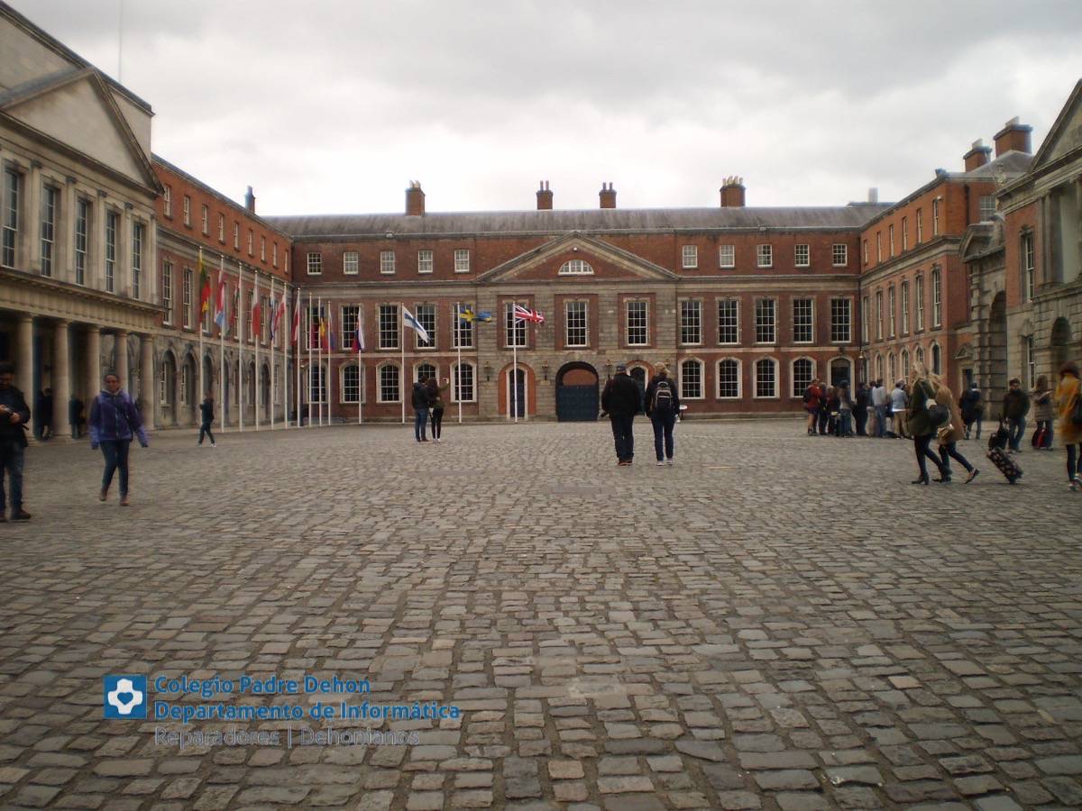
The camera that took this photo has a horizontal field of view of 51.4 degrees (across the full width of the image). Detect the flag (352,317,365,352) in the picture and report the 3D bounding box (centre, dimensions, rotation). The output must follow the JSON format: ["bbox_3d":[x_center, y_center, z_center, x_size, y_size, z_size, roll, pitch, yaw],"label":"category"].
[{"bbox_3d":[-12.169,-4.898,75.000,0.800,2.600,0.400,-1,0,2],"label":"flag"}]

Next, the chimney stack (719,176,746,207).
[{"bbox_3d":[14.388,-16.013,84.500,1.900,2.350,1.700,-1,0,2],"label":"chimney stack"}]

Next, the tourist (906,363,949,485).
[{"bbox_3d":[5.369,0.256,15.600,0.600,1.680,0.500,-1,0,2],"label":"tourist"}]

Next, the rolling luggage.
[{"bbox_3d":[6.679,0.863,16.200,0.240,0.560,0.360,-44,0,0],"label":"rolling luggage"}]

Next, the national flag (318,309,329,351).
[{"bbox_3d":[-13.479,-4.698,69.800,0.650,2.500,0.400,-1,0,2],"label":"national flag"}]

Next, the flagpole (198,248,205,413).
[{"bbox_3d":[-14.349,-2.727,47.600,0.130,8.000,0.130,-1,0,2],"label":"flagpole"}]

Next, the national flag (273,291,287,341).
[{"bbox_3d":[-14.475,-4.975,62.400,0.750,2.550,0.400,-1,0,2],"label":"national flag"}]

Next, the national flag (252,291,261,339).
[{"bbox_3d":[-14.359,-4.597,56.800,0.500,2.350,0.400,-1,0,2],"label":"national flag"}]

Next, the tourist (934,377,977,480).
[{"bbox_3d":[6.062,0.337,16.500,0.700,1.620,0.520,-1,0,5],"label":"tourist"}]

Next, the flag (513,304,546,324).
[{"bbox_3d":[-0.781,-6.070,75.000,2.100,1.350,0.500,-1,0,2],"label":"flag"}]

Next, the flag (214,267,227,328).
[{"bbox_3d":[-14.670,-4.890,51.500,0.700,2.800,0.400,-1,0,2],"label":"flag"}]

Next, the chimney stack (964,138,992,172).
[{"bbox_3d":[27.631,-15.790,71.113,0.900,2.000,2.600,-1,0,2],"label":"chimney stack"}]

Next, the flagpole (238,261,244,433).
[{"bbox_3d":[-14.147,-2.744,53.100,0.120,8.000,0.120,-1,0,2],"label":"flagpole"}]

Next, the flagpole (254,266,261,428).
[{"bbox_3d":[-14.318,-2.758,56.800,0.120,8.100,0.120,-1,0,2],"label":"flagpole"}]

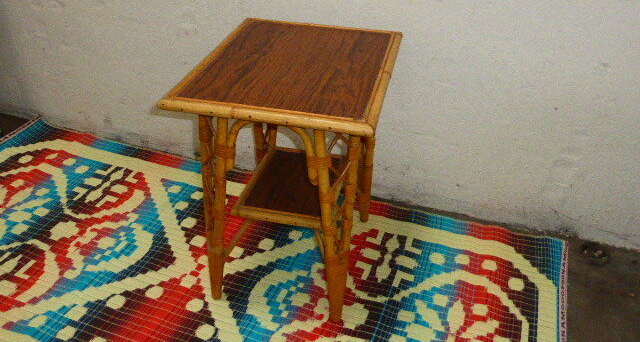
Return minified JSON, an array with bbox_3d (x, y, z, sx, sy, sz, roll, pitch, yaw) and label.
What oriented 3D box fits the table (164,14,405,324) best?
[{"bbox_3d":[-0.056,-0.006,1.422,0.415,0.569,0.527,8,33,10],"label":"table"}]

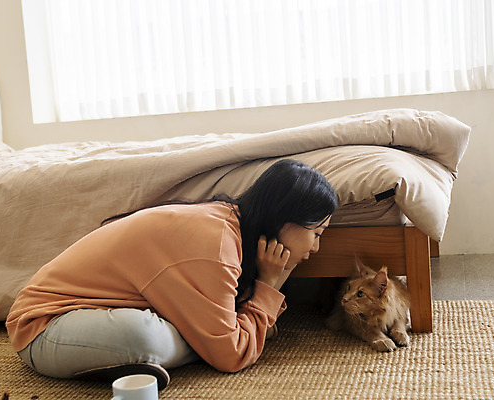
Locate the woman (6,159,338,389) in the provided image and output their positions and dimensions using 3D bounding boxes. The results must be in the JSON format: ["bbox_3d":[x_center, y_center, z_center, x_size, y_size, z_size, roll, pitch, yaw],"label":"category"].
[{"bbox_3d":[-0.192,0.136,1.864,0.830,0.450,0.550,-4,6,-4],"label":"woman"}]

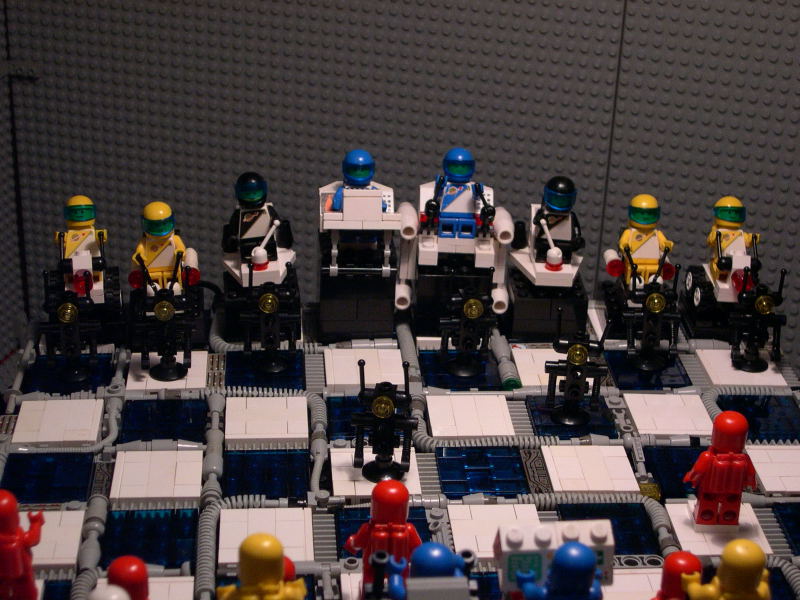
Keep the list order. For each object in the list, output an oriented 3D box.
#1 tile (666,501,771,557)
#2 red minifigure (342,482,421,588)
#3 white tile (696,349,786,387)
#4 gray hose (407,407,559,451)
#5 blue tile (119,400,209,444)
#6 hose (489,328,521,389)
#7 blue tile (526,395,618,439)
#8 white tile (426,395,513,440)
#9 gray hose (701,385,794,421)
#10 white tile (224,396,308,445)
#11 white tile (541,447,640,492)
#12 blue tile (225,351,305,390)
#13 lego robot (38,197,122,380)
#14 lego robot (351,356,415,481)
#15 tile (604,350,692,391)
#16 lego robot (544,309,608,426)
[{"bbox_3d":[0.112,0.082,0.546,0.032,0.003,0.032,0,26,-5],"label":"tile"},{"bbox_3d":[-0.005,0.077,0.501,0.025,0.043,0.016,0,27,-5],"label":"red minifigure"},{"bbox_3d":[0.144,0.030,0.658,0.032,0.003,0.032,0,26,-5],"label":"white tile"},{"bbox_3d":[0.032,0.050,0.604,0.058,0.007,0.031,0,26,-5],"label":"gray hose"},{"bbox_3d":[-0.092,0.048,0.603,0.032,0.003,0.032,0,26,-5],"label":"blue tile"},{"bbox_3d":[0.044,0.024,0.658,0.009,0.009,0.049,0,26,-5],"label":"hose"},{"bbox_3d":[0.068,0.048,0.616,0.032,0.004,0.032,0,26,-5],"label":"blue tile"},{"bbox_3d":[0.028,0.048,0.613,0.032,0.004,0.032,0,26,-5],"label":"white tile"},{"bbox_3d":[0.146,0.044,0.638,0.042,0.007,0.028,0,27,-5],"label":"gray hose"},{"bbox_3d":[-0.052,0.048,0.606,0.032,0.003,0.032,0,26,-5],"label":"white tile"},{"bbox_3d":[0.071,0.065,0.580,0.032,0.003,0.032,0,26,-5],"label":"white tile"},{"bbox_3d":[-0.055,0.030,0.642,0.032,0.004,0.032,0,26,-5],"label":"blue tile"},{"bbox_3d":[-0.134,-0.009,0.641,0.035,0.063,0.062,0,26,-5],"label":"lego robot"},{"bbox_3d":[-0.005,0.043,0.563,0.025,0.045,0.020,2,26,1],"label":"lego robot"},{"bbox_3d":[0.104,0.030,0.655,0.032,0.003,0.032,0,26,-5],"label":"tile"},{"bbox_3d":[0.069,0.026,0.613,0.024,0.046,0.017,3,26,2],"label":"lego robot"}]

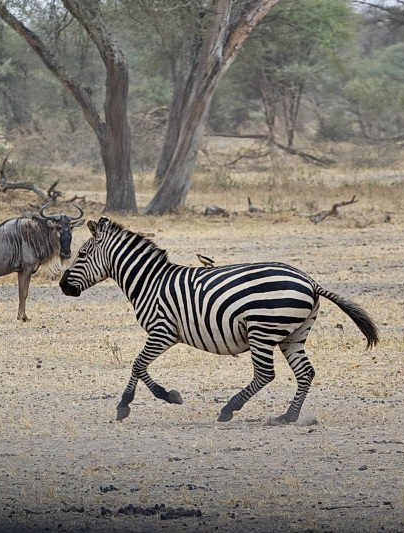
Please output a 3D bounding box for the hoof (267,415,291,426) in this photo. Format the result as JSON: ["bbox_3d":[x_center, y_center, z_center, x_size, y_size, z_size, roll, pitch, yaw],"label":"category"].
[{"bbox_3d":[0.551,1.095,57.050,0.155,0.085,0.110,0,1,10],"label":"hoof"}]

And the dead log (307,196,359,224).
[{"bbox_3d":[3.157,-1.355,194.000,1.260,0.680,0.500,0,1,0],"label":"dead log"}]

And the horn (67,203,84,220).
[{"bbox_3d":[-1.437,-0.625,91.100,0.200,0.200,0.140,0,1,0],"label":"horn"}]

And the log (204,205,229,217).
[{"bbox_3d":[0.406,-1.466,210.000,0.680,0.310,0.400,0,1,0],"label":"log"}]

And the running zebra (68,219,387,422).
[{"bbox_3d":[0.117,0.377,57.000,2.240,1.470,0.520,0,1,10],"label":"running zebra"}]

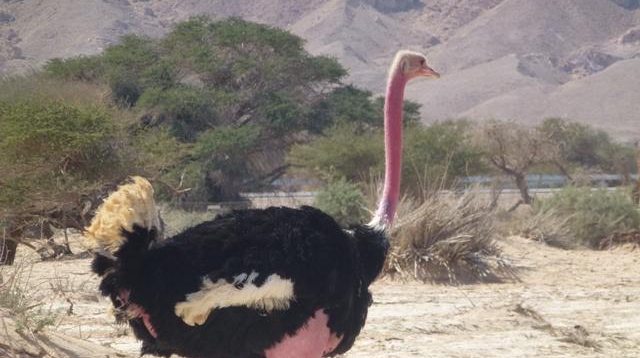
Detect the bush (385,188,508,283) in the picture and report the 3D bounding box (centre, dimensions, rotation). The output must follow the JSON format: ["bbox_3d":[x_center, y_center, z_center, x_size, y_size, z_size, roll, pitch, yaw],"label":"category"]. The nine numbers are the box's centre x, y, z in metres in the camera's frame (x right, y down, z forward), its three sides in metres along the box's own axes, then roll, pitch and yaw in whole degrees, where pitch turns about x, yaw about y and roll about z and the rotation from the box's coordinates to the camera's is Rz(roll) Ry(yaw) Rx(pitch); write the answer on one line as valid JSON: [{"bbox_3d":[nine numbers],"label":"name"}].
[{"bbox_3d":[1.547,0.695,66.000,1.628,1.177,1.384,0,0,0],"label":"bush"}]

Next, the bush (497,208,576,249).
[{"bbox_3d":[3.451,0.789,84.000,1.275,0.670,1.084,0,0,0],"label":"bush"}]

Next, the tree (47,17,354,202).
[{"bbox_3d":[-3.243,-1.859,143.000,8.359,5.048,7.105,0,0,0],"label":"tree"}]

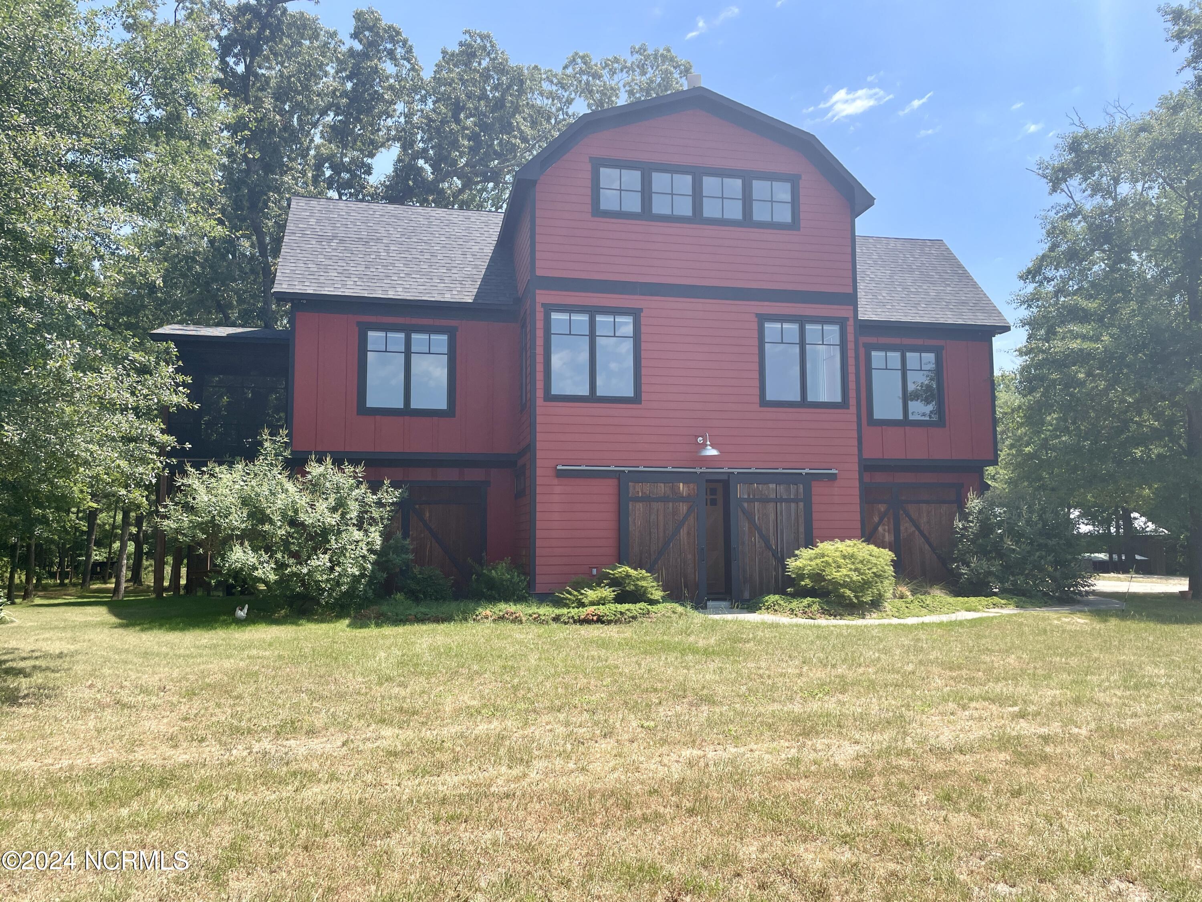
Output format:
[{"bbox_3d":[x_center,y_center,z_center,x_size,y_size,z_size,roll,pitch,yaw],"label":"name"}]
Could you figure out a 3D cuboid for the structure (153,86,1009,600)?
[{"bbox_3d":[-0.188,-1.817,23.256,20.250,11.050,10.000,1,-5,-12],"label":"structure"}]

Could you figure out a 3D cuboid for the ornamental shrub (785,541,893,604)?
[{"bbox_3d":[4.863,2.529,18.306,2.200,1.420,2.100,1,-5,-12],"label":"ornamental shrub"}]

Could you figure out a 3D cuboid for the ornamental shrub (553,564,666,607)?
[{"bbox_3d":[0.177,2.627,17.282,2.150,0.930,1.600,1,-5,-12],"label":"ornamental shrub"}]

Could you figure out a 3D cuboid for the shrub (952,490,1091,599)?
[{"bbox_3d":[9.988,2.225,21.392,3.100,2.600,2.900,1,-5,-12],"label":"shrub"}]

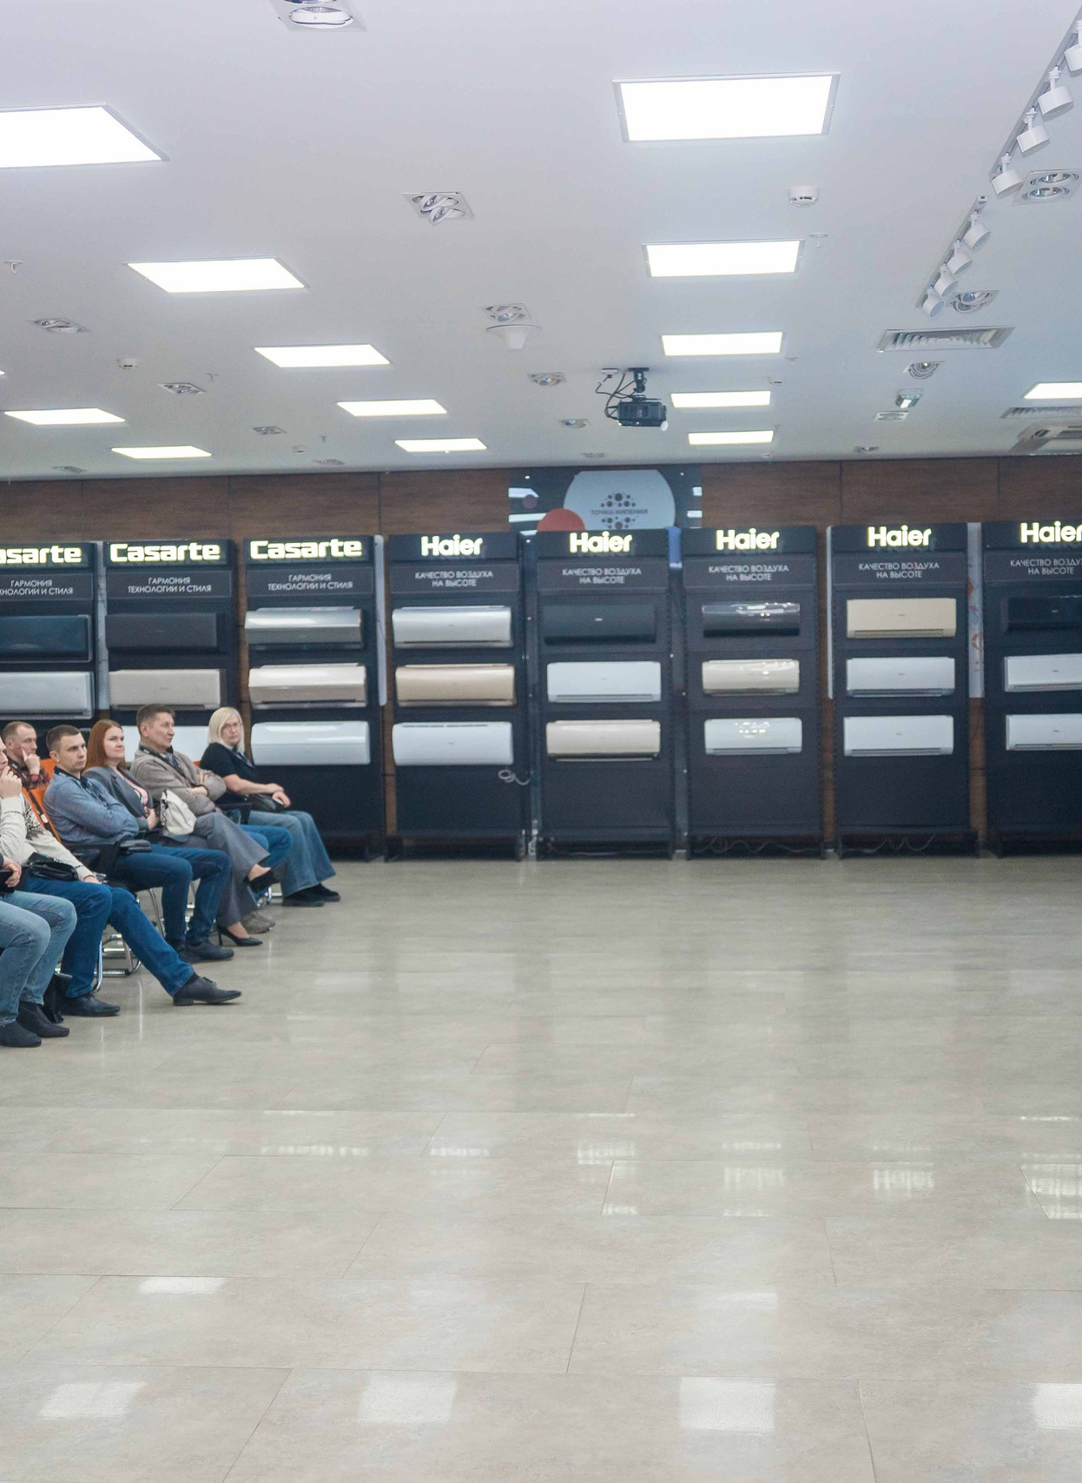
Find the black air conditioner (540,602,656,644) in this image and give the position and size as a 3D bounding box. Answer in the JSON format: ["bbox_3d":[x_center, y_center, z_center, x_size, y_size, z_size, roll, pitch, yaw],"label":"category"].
[{"bbox_3d":[0.448,-0.893,14.179,0.865,0.300,0.200,-1,2,6],"label":"black air conditioner"}]

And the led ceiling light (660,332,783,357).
[{"bbox_3d":[0.895,-1.959,9.149,0.595,0.030,0.595,-1,2,6],"label":"led ceiling light"}]

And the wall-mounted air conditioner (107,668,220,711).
[{"bbox_3d":[-2.912,-0.398,14.357,0.871,0.303,0.200,0,2,7],"label":"wall-mounted air conditioner"}]

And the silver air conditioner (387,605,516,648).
[{"bbox_3d":[-0.692,-0.896,14.602,0.926,0.316,0.210,-1,2,5],"label":"silver air conditioner"}]

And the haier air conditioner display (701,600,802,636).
[{"bbox_3d":[1.568,-0.897,13.777,0.712,0.256,0.195,0,2,7],"label":"haier air conditioner display"}]

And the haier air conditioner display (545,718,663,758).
[{"bbox_3d":[0.476,-0.015,13.993,0.859,0.285,0.212,-1,2,6],"label":"haier air conditioner display"}]

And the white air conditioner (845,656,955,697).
[{"bbox_3d":[2.777,-0.496,14.293,0.808,0.294,0.200,-1,2,5],"label":"white air conditioner"}]

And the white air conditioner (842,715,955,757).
[{"bbox_3d":[2.679,-0.045,13.894,0.805,0.295,0.200,-1,2,6],"label":"white air conditioner"}]

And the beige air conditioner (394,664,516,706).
[{"bbox_3d":[-0.641,-0.430,14.205,0.911,0.315,0.220,-1,2,6],"label":"beige air conditioner"}]

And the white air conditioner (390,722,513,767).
[{"bbox_3d":[-0.687,0.021,14.640,0.926,0.331,0.210,-1,2,5],"label":"white air conditioner"}]

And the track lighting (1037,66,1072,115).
[{"bbox_3d":[1.311,-1.649,4.710,0.095,0.130,0.095,0,2,5],"label":"track lighting"}]

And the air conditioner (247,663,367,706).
[{"bbox_3d":[-1.787,-0.424,14.188,0.877,0.320,0.222,-1,2,6],"label":"air conditioner"}]

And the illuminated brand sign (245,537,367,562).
[{"bbox_3d":[-1.825,-1.498,14.521,0.885,0.155,0.060,-1,2,6],"label":"illuminated brand sign"}]

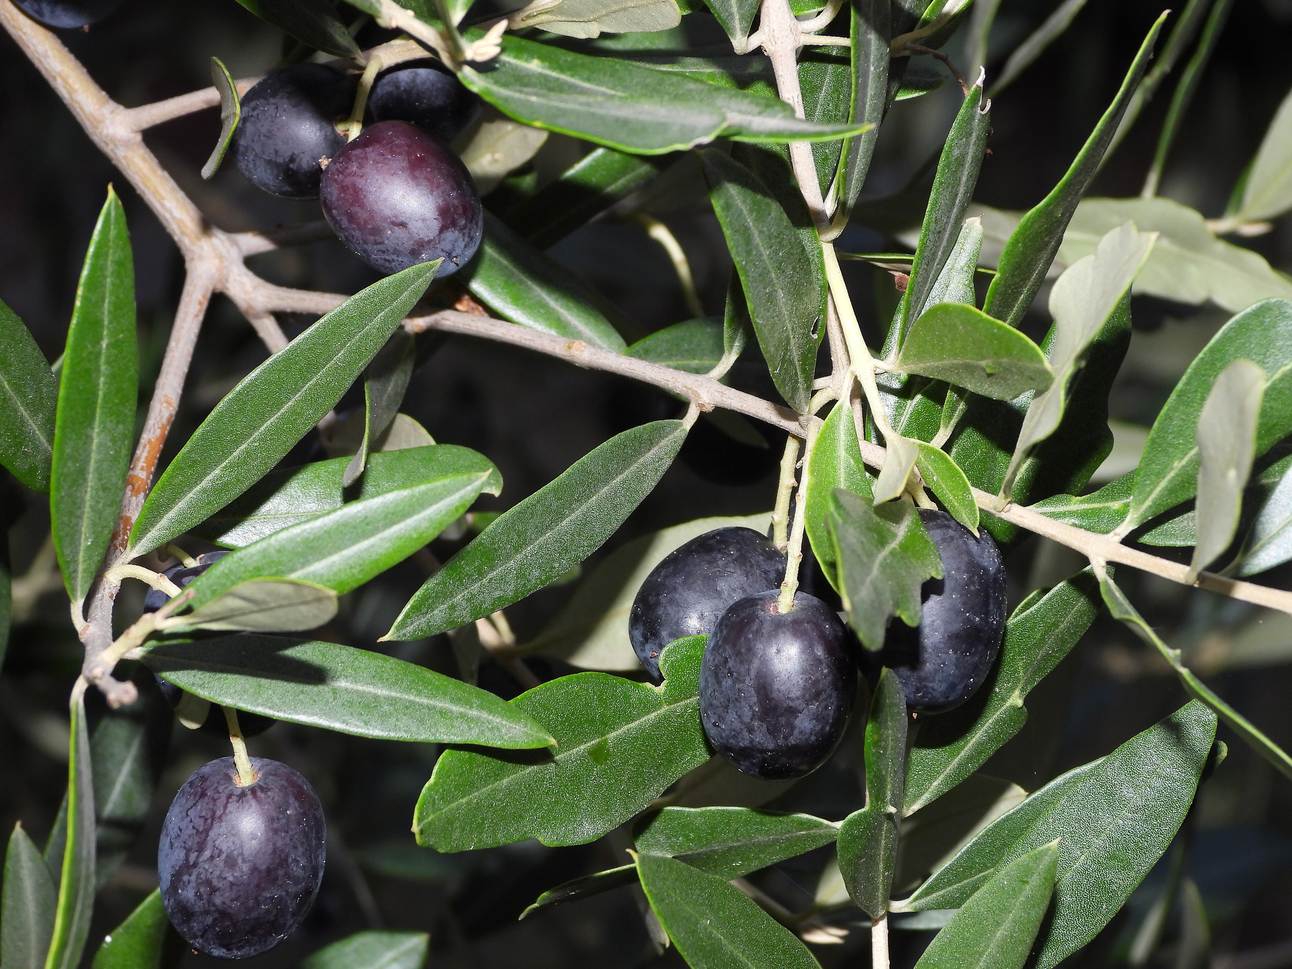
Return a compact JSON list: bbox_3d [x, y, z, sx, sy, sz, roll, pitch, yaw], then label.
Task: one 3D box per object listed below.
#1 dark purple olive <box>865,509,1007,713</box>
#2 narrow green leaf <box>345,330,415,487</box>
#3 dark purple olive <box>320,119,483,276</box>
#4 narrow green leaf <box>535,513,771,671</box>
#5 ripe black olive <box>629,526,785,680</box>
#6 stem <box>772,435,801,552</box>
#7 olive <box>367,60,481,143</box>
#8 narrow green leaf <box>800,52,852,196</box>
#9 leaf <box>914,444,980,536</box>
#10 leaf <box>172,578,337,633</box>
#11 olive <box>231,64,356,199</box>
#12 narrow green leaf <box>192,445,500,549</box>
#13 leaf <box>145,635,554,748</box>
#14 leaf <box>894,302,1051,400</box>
[{"bbox_3d":[0.035,0.015,0.660,0.019,0.025,0.019,5,6,0],"label":"dark purple olive"},{"bbox_3d":[-0.032,-0.009,0.647,0.004,0.007,0.025,-21,38,39],"label":"narrow green leaf"},{"bbox_3d":[-0.028,-0.033,0.615,0.016,0.016,0.021,-33,59,-22],"label":"dark purple olive"},{"bbox_3d":[0.003,0.013,0.642,0.041,0.015,0.004,-16,0,-6],"label":"narrow green leaf"},{"bbox_3d":[0.009,0.016,0.664,0.024,0.019,0.019,-42,0,-12],"label":"ripe black olive"},{"bbox_3d":[0.017,0.001,0.652,0.002,0.015,0.002,7,19,0],"label":"stem"},{"bbox_3d":[-0.027,-0.044,0.632,0.016,0.019,0.016,29,-12,0],"label":"olive"},{"bbox_3d":[0.023,-0.045,0.662,0.008,0.023,0.003,5,-12,1],"label":"narrow green leaf"},{"bbox_3d":[0.034,0.001,0.612,0.005,0.013,0.002,-29,-16,-24],"label":"leaf"},{"bbox_3d":[-0.046,0.015,0.633,0.025,0.008,0.003,-10,34,33],"label":"leaf"},{"bbox_3d":[-0.043,-0.044,0.672,0.016,0.016,0.018,-28,51,0],"label":"olive"},{"bbox_3d":[-0.037,0.003,0.657,0.039,0.011,0.004,-10,-34,7],"label":"narrow green leaf"},{"bbox_3d":[-0.034,0.023,0.613,0.048,0.011,0.004,13,-25,0],"label":"leaf"},{"bbox_3d":[0.039,-0.016,0.641,0.022,0.012,0.006,5,-14,34],"label":"leaf"}]

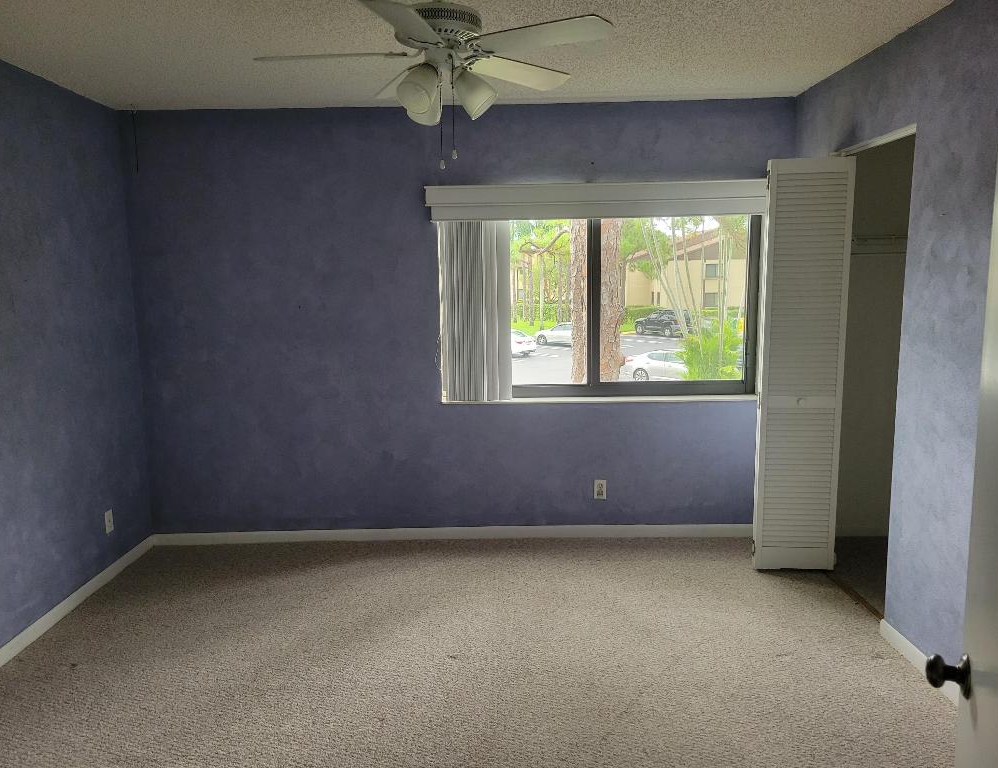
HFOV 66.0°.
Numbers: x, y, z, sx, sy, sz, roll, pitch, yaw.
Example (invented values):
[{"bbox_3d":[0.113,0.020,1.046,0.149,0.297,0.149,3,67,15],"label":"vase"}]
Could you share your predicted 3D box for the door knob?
[{"bbox_3d":[0.683,0.442,1.168,0.056,0.066,0.066,3,9,25],"label":"door knob"}]

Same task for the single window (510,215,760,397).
[{"bbox_3d":[0.731,-0.447,4.327,1.463,1.050,0.100,-1,8,0],"label":"single window"}]

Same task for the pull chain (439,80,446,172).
[{"bbox_3d":[-0.167,-0.760,2.265,0.013,0.255,0.013,-1,8,0],"label":"pull chain"}]

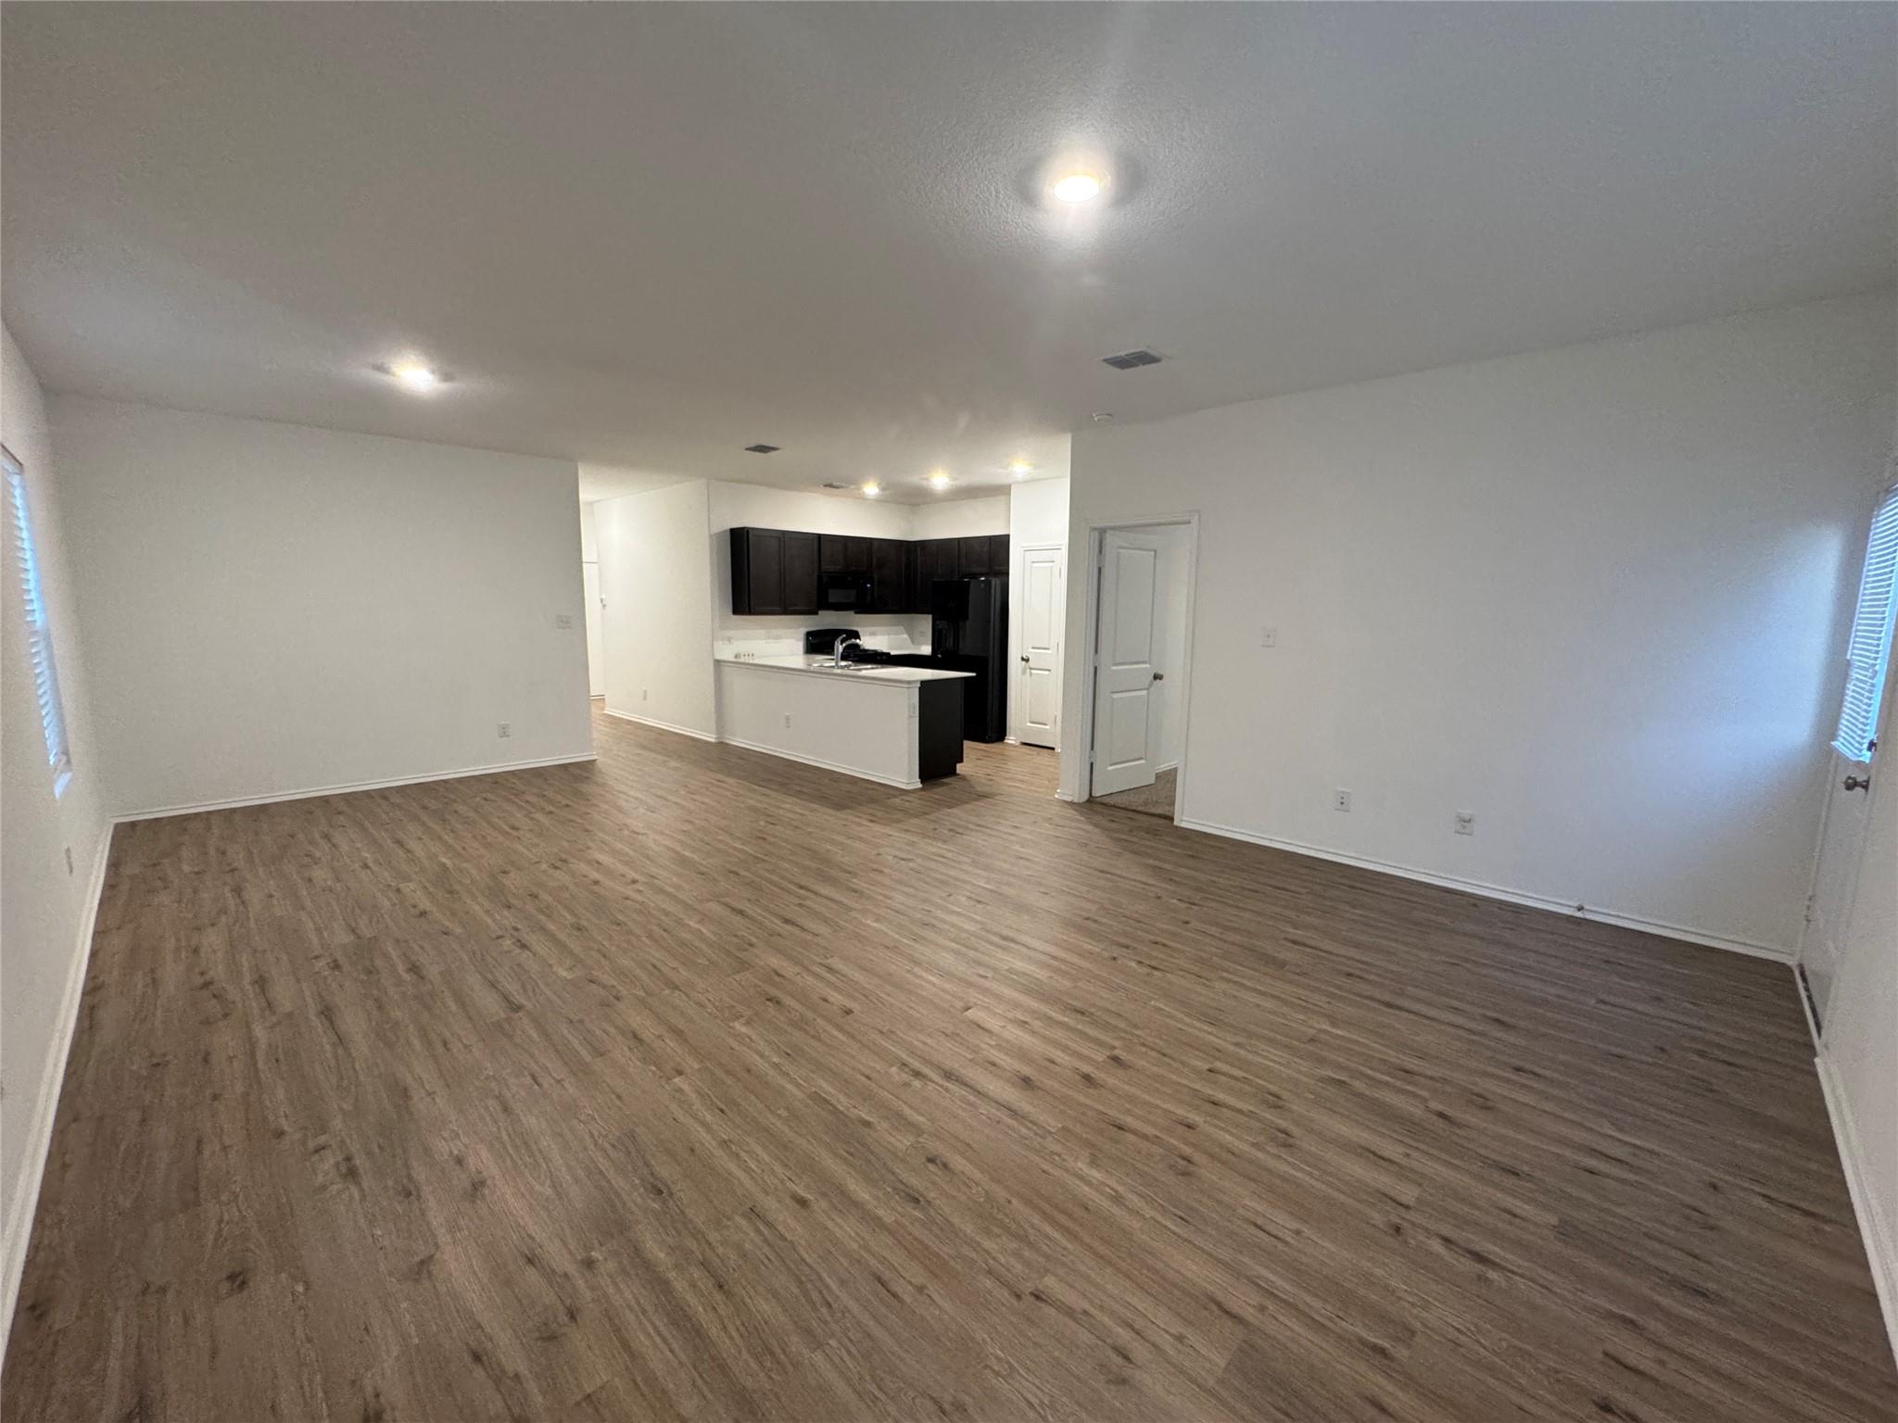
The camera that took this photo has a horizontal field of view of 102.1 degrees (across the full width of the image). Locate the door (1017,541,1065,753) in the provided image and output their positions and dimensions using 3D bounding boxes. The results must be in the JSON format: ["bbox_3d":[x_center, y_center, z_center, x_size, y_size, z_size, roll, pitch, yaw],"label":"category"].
[{"bbox_3d":[0.945,-0.643,7.977,0.550,2.050,0.050,9,12,44],"label":"door"}]

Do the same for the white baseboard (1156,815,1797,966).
[{"bbox_3d":[2.621,0.908,4.284,2.850,0.084,0.018,9,12,44],"label":"white baseboard"}]

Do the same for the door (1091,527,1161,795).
[{"bbox_3d":[1.438,-0.367,6.092,0.762,2.030,0.040,-7,11,-41],"label":"door"}]

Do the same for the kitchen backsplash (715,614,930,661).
[{"bbox_3d":[-1.406,-0.939,9.144,0.030,0.470,3.000,9,12,44],"label":"kitchen backsplash"}]

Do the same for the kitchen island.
[{"bbox_3d":[-1.125,-0.008,7.431,2.950,0.910,0.800,9,12,44],"label":"kitchen island"}]

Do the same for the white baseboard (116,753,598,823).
[{"bbox_3d":[-4.455,0.557,6.189,0.018,0.084,3.120,9,12,44],"label":"white baseboard"}]

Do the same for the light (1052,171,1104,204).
[{"bbox_3d":[0.371,-1.533,2.258,0.160,0.030,0.160,1,8,0],"label":"light"}]

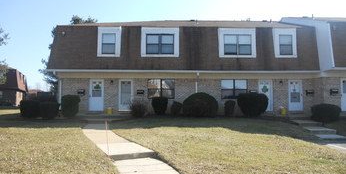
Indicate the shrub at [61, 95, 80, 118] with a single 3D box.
[{"bbox_3d":[-6.250,1.203,16.535,1.175,1.376,1.175,0,-4,-1],"label":"shrub"}]

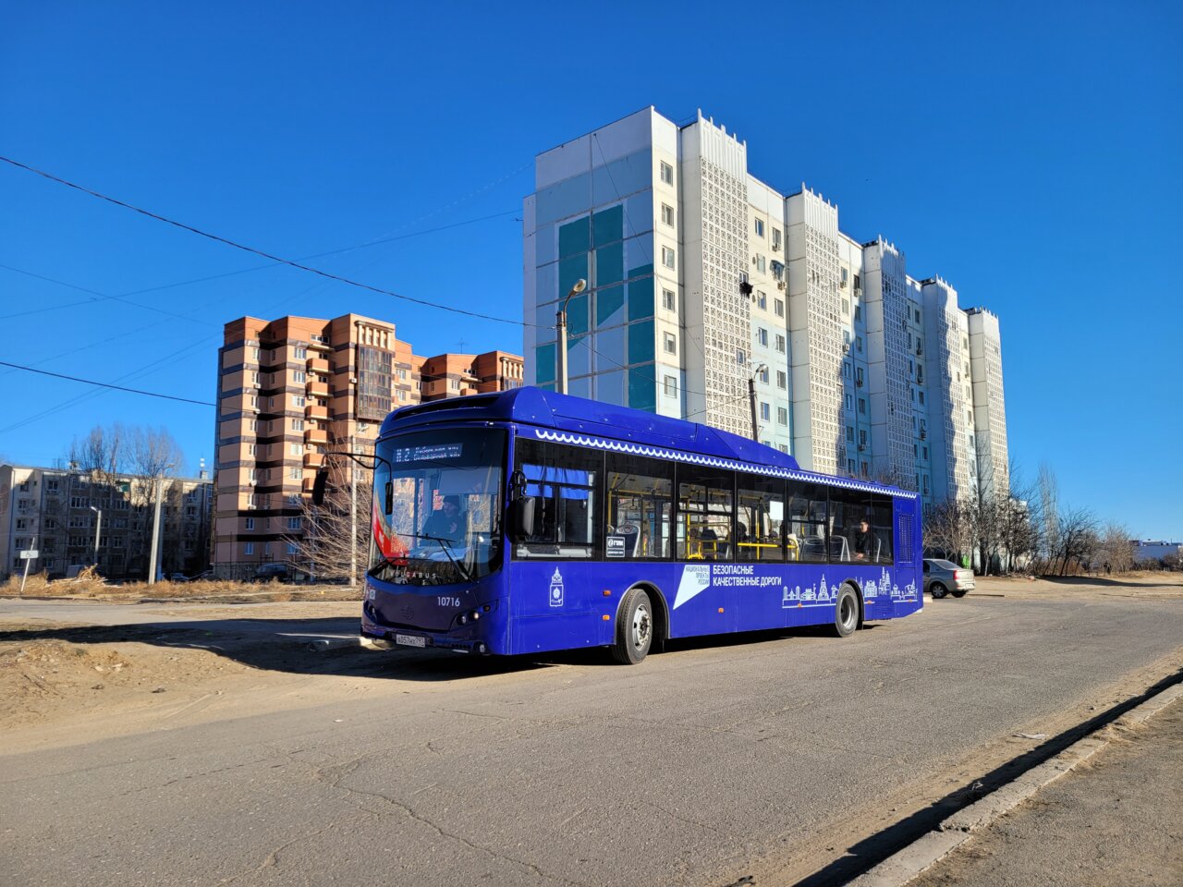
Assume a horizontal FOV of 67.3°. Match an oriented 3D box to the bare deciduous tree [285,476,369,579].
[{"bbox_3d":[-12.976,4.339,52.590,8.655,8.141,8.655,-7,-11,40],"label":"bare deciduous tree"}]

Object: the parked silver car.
[{"bbox_3d":[12.913,5.317,35.214,1.740,1.530,4.250,6,-10,-36],"label":"parked silver car"}]

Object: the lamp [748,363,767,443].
[{"bbox_3d":[6.247,1.349,33.144,0.950,8.913,0.350,-7,-11,41],"label":"lamp"}]

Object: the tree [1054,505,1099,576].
[{"bbox_3d":[41.992,8.475,77.452,4.045,6.201,3.845,0,-8,0],"label":"tree"}]

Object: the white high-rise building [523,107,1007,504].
[{"bbox_3d":[23.848,-2.818,87.021,13.550,31.400,73.500,-7,-11,40],"label":"white high-rise building"}]

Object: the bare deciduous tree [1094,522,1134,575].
[{"bbox_3d":[47.043,9.504,80.355,3.828,4.848,3.828,0,-8,0],"label":"bare deciduous tree"}]

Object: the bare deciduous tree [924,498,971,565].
[{"bbox_3d":[29.178,7.873,73.472,3.949,6.481,3.949,0,-8,0],"label":"bare deciduous tree"}]

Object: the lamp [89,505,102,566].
[{"bbox_3d":[-45.778,9.222,82.510,1.200,7.003,0.300,4,-10,-30],"label":"lamp"}]

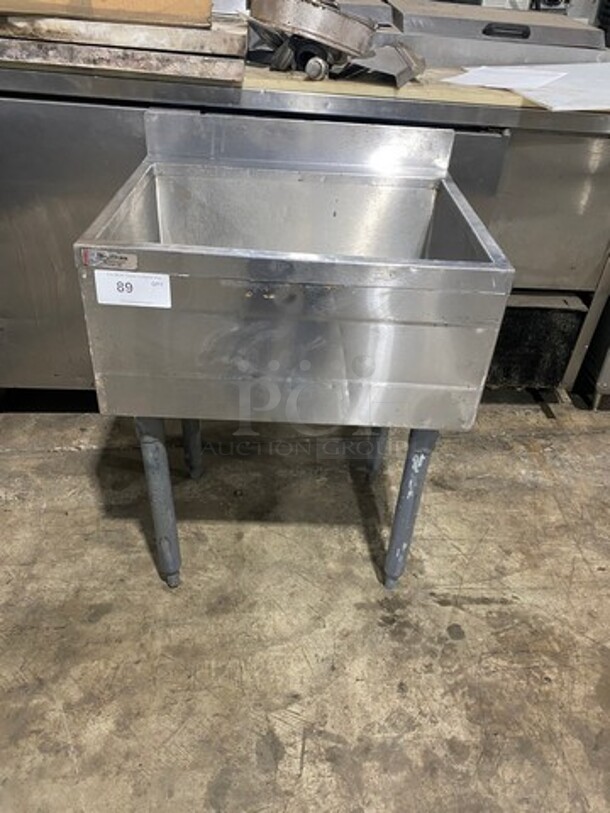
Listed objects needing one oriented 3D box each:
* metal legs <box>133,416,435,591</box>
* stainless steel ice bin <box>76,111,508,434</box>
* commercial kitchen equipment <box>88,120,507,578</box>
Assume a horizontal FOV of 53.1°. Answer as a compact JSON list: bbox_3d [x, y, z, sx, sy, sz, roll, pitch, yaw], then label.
[{"bbox_3d":[-0.040,0.095,1.313,0.505,0.469,0.388,3,35,-2],"label":"metal legs"},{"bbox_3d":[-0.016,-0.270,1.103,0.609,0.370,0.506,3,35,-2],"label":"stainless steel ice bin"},{"bbox_3d":[-0.030,-0.078,1.237,0.609,0.839,0.506,3,35,-2],"label":"commercial kitchen equipment"}]

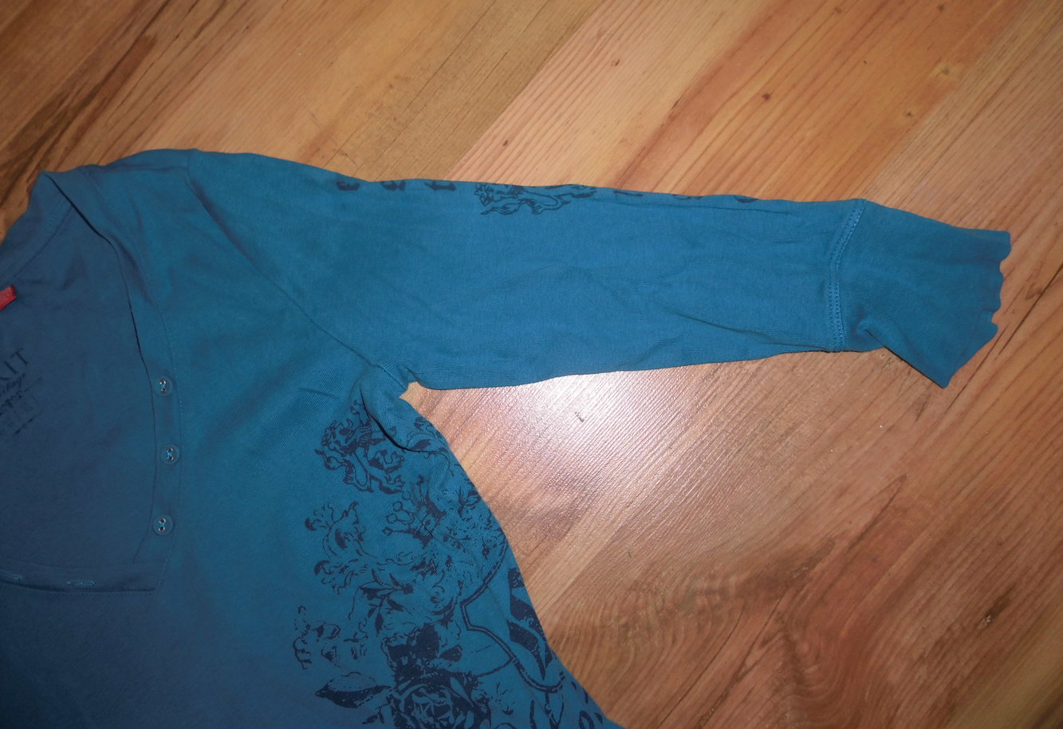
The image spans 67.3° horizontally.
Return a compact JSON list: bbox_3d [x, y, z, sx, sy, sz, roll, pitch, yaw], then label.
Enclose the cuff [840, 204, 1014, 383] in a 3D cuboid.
[{"bbox_3d":[0.242,-0.044,0.502,0.107,0.016,0.106,13,87,1],"label":"cuff"}]

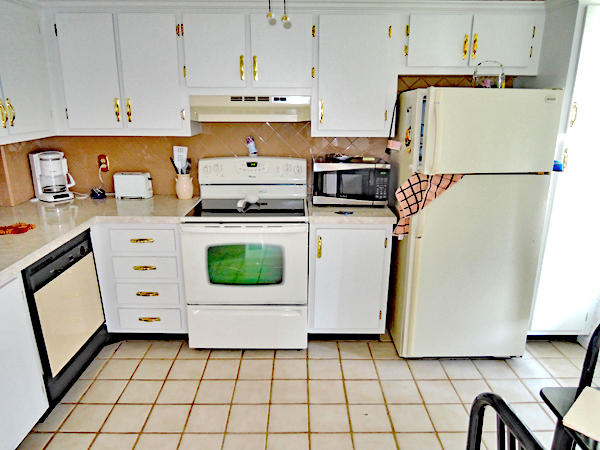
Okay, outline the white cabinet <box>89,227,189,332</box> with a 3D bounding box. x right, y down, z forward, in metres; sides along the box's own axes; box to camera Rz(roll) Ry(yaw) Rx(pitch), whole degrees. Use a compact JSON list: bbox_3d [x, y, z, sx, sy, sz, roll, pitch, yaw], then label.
[{"bbox_3d":[-0.990,0.277,2.877,0.535,0.745,0.580,0,15,0],"label":"white cabinet"}]

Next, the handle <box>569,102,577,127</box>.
[{"bbox_3d":[1.529,-0.615,2.328,0.025,0.136,0.030,0,15,0],"label":"handle"}]

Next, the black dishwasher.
[{"bbox_3d":[-1.520,0.486,2.255,0.590,0.800,0.625,0,15,0],"label":"black dishwasher"}]

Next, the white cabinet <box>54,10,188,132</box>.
[{"bbox_3d":[-1.093,-0.952,2.690,0.790,0.727,0.320,0,15,0],"label":"white cabinet"}]

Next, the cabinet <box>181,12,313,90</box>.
[{"bbox_3d":[-0.312,-1.068,2.662,0.770,0.480,0.320,0,15,0],"label":"cabinet"}]

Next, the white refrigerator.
[{"bbox_3d":[1.019,-0.025,2.718,0.770,1.628,0.670,0,15,0],"label":"white refrigerator"}]

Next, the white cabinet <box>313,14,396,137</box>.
[{"bbox_3d":[0.342,-0.950,2.697,0.535,0.732,0.320,0,15,0],"label":"white cabinet"}]

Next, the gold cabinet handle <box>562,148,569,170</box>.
[{"bbox_3d":[1.527,-0.381,2.391,0.023,0.132,0.030,0,15,0],"label":"gold cabinet handle"}]

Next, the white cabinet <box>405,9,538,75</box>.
[{"bbox_3d":[1.033,-1.129,2.652,0.845,0.355,0.320,0,15,0],"label":"white cabinet"}]

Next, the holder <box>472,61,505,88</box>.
[{"bbox_3d":[1.071,-0.850,2.365,0.185,0.165,0.120,0,15,0],"label":"holder"}]

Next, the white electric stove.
[{"bbox_3d":[-0.328,0.170,2.805,0.767,1.195,0.630,0,15,0],"label":"white electric stove"}]

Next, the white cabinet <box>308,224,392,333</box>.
[{"bbox_3d":[0.307,0.281,2.885,0.500,0.745,0.580,0,15,0],"label":"white cabinet"}]

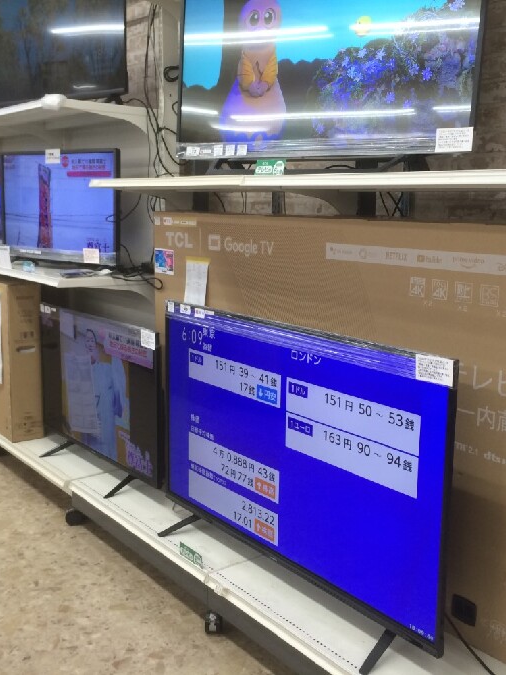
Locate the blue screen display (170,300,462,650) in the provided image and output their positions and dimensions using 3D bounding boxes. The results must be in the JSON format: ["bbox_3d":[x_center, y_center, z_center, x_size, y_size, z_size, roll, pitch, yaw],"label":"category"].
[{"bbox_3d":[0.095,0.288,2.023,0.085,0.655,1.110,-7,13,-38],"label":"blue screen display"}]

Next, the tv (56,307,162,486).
[{"bbox_3d":[-0.574,0.174,2.846,0.085,0.530,0.920,-7,13,-38],"label":"tv"}]

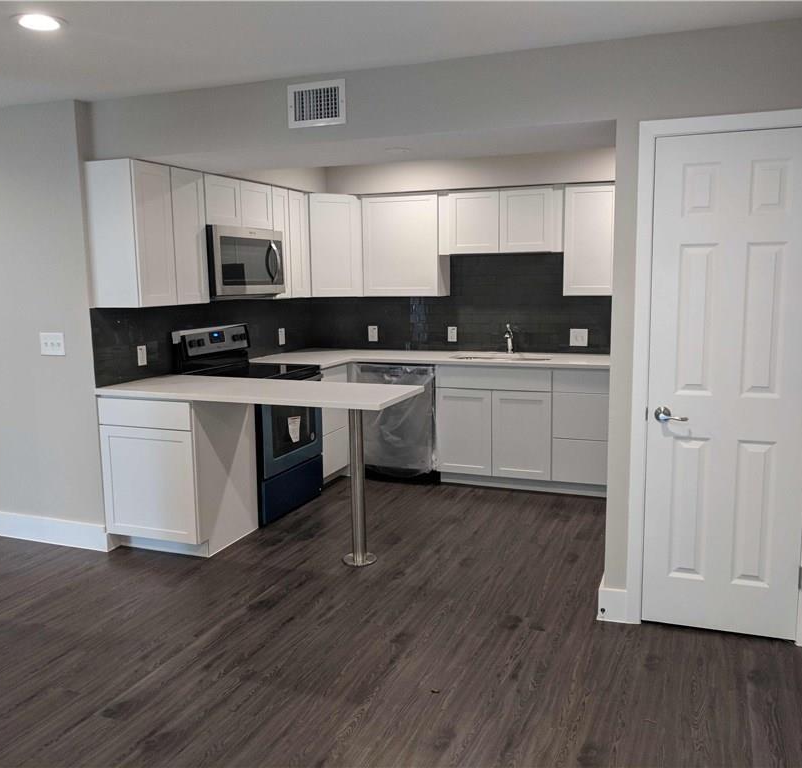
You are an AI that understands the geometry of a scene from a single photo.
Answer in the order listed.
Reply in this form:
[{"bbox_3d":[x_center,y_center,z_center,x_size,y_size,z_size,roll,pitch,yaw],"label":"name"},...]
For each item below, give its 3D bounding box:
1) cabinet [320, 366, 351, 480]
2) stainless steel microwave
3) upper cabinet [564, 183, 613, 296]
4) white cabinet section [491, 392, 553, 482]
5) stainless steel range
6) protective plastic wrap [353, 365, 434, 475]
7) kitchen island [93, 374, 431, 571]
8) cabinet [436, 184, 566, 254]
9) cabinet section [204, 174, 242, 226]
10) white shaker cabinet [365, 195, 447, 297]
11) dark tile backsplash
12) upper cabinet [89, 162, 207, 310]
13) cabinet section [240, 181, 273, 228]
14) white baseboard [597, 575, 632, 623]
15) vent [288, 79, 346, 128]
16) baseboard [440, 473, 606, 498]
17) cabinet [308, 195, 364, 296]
[{"bbox_3d":[-0.772,0.293,5.675,0.630,0.885,0.497,2,8,21],"label":"cabinet"},{"bbox_3d":[-1.121,-0.775,4.976,0.405,0.440,0.766,2,8,21],"label":"stainless steel microwave"},{"bbox_3d":[1.383,-1.013,5.438,0.403,0.765,0.323,2,8,21],"label":"upper cabinet"},{"bbox_3d":[0.952,0.319,5.660,0.420,0.613,0.610,2,8,21],"label":"white cabinet section"},{"bbox_3d":[-0.956,0.221,5.125,0.680,1.190,0.762,2,9,22],"label":"stainless steel range"},{"bbox_3d":[0.083,0.251,5.861,0.605,0.870,0.610,2,9,21],"label":"protective plastic wrap"},{"bbox_3d":[-0.766,0.474,4.246,1.691,0.914,0.615,2,8,21],"label":"kitchen island"},{"bbox_3d":[0.763,-1.188,5.659,0.925,0.463,0.320,2,8,21],"label":"cabinet"},{"bbox_3d":[-1.217,-1.114,4.736,0.318,0.291,0.391,2,8,21],"label":"cabinet section"},{"bbox_3d":[0.048,-1.051,5.862,0.600,0.755,0.330,2,9,21],"label":"white shaker cabinet"},{"bbox_3d":[-0.001,-0.458,4.861,2.600,0.747,2.540,2,8,21],"label":"dark tile backsplash"},{"bbox_3d":[-1.423,-0.830,4.368,0.330,0.765,0.620,2,9,22],"label":"upper cabinet"},{"bbox_3d":[-1.080,-1.164,5.089,0.318,0.291,0.374,2,8,21],"label":"cabinet section"},{"bbox_3d":[0.934,0.964,3.380,0.122,0.137,0.063,2,8,21],"label":"white baseboard"},{"bbox_3d":[-0.393,-1.304,3.587,0.297,0.195,0.022,2,9,21],"label":"vent"},{"bbox_3d":[0.885,0.695,5.384,1.260,0.104,0.020,2,9,21],"label":"baseboard"},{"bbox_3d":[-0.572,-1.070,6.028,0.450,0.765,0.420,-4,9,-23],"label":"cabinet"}]

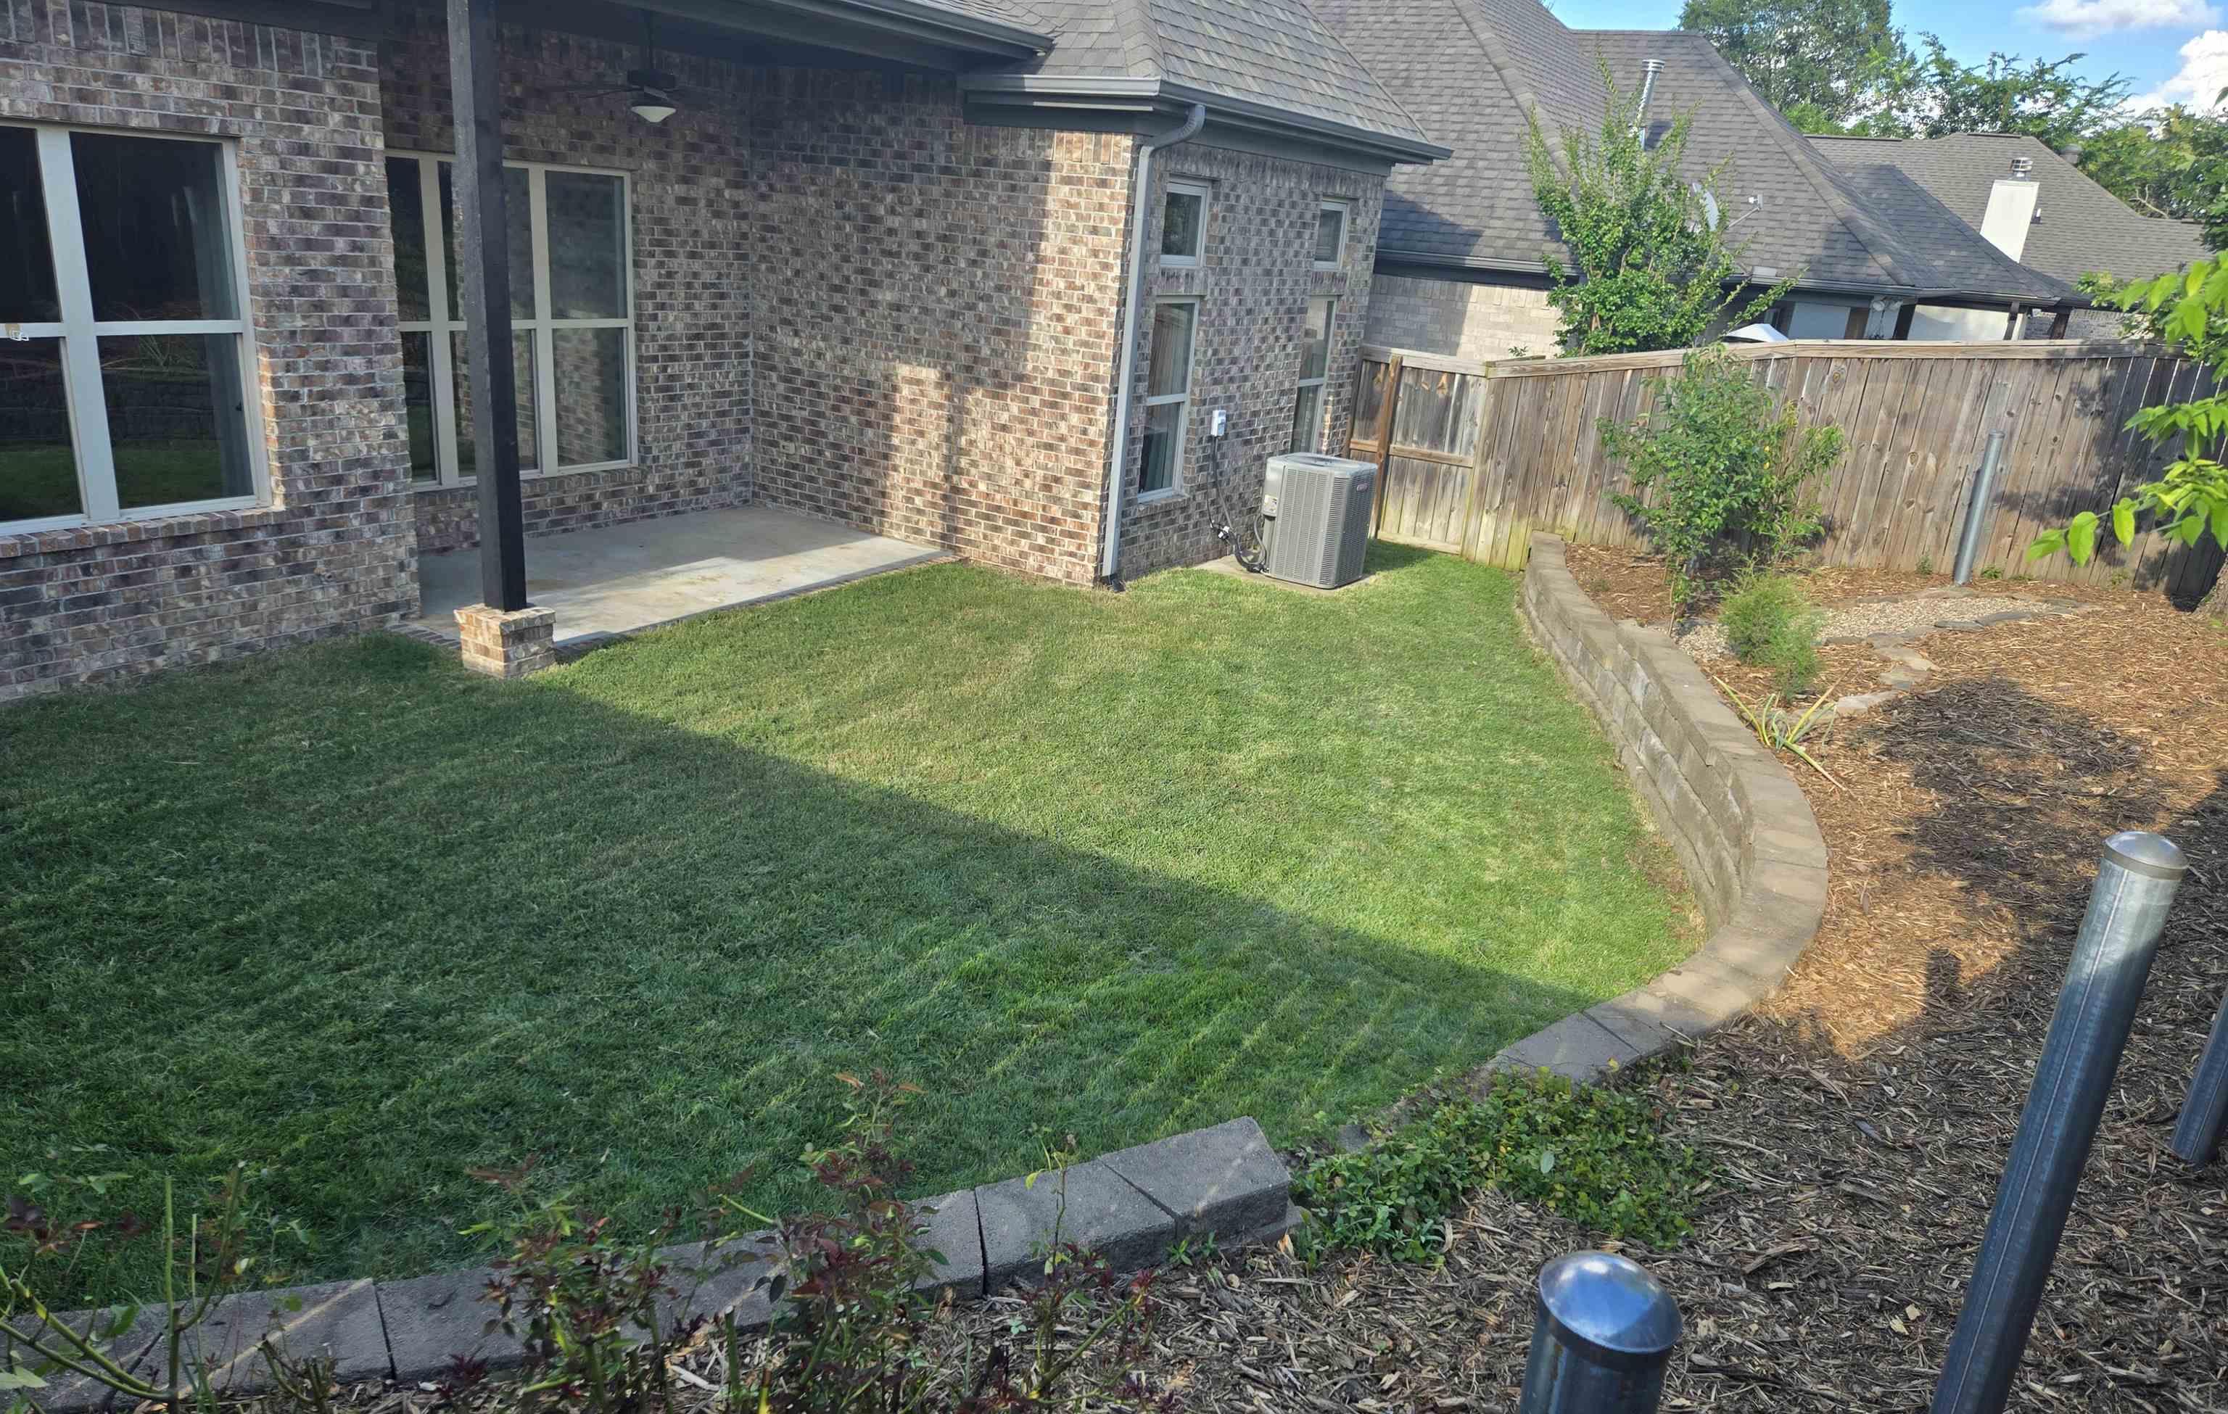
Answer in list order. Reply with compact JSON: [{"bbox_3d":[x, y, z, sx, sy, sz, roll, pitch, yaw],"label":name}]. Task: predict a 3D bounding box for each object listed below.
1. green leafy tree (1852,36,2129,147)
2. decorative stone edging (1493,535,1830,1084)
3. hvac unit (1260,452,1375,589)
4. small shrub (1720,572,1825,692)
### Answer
[{"bbox_3d":[22.958,-13.466,39.992,6.200,8.500,6.200,14,21,25],"label":"green leafy tree"},{"bbox_3d":[2.895,0.020,8.518,1.242,0.660,9.696,10,19,13],"label":"decorative stone edging"},{"bbox_3d":[1.683,-1.527,12.122,0.680,0.930,0.690,16,21,28],"label":"hvac unit"},{"bbox_3d":[3.747,-0.424,8.413,0.600,0.600,0.620,13,20,23],"label":"small shrub"}]

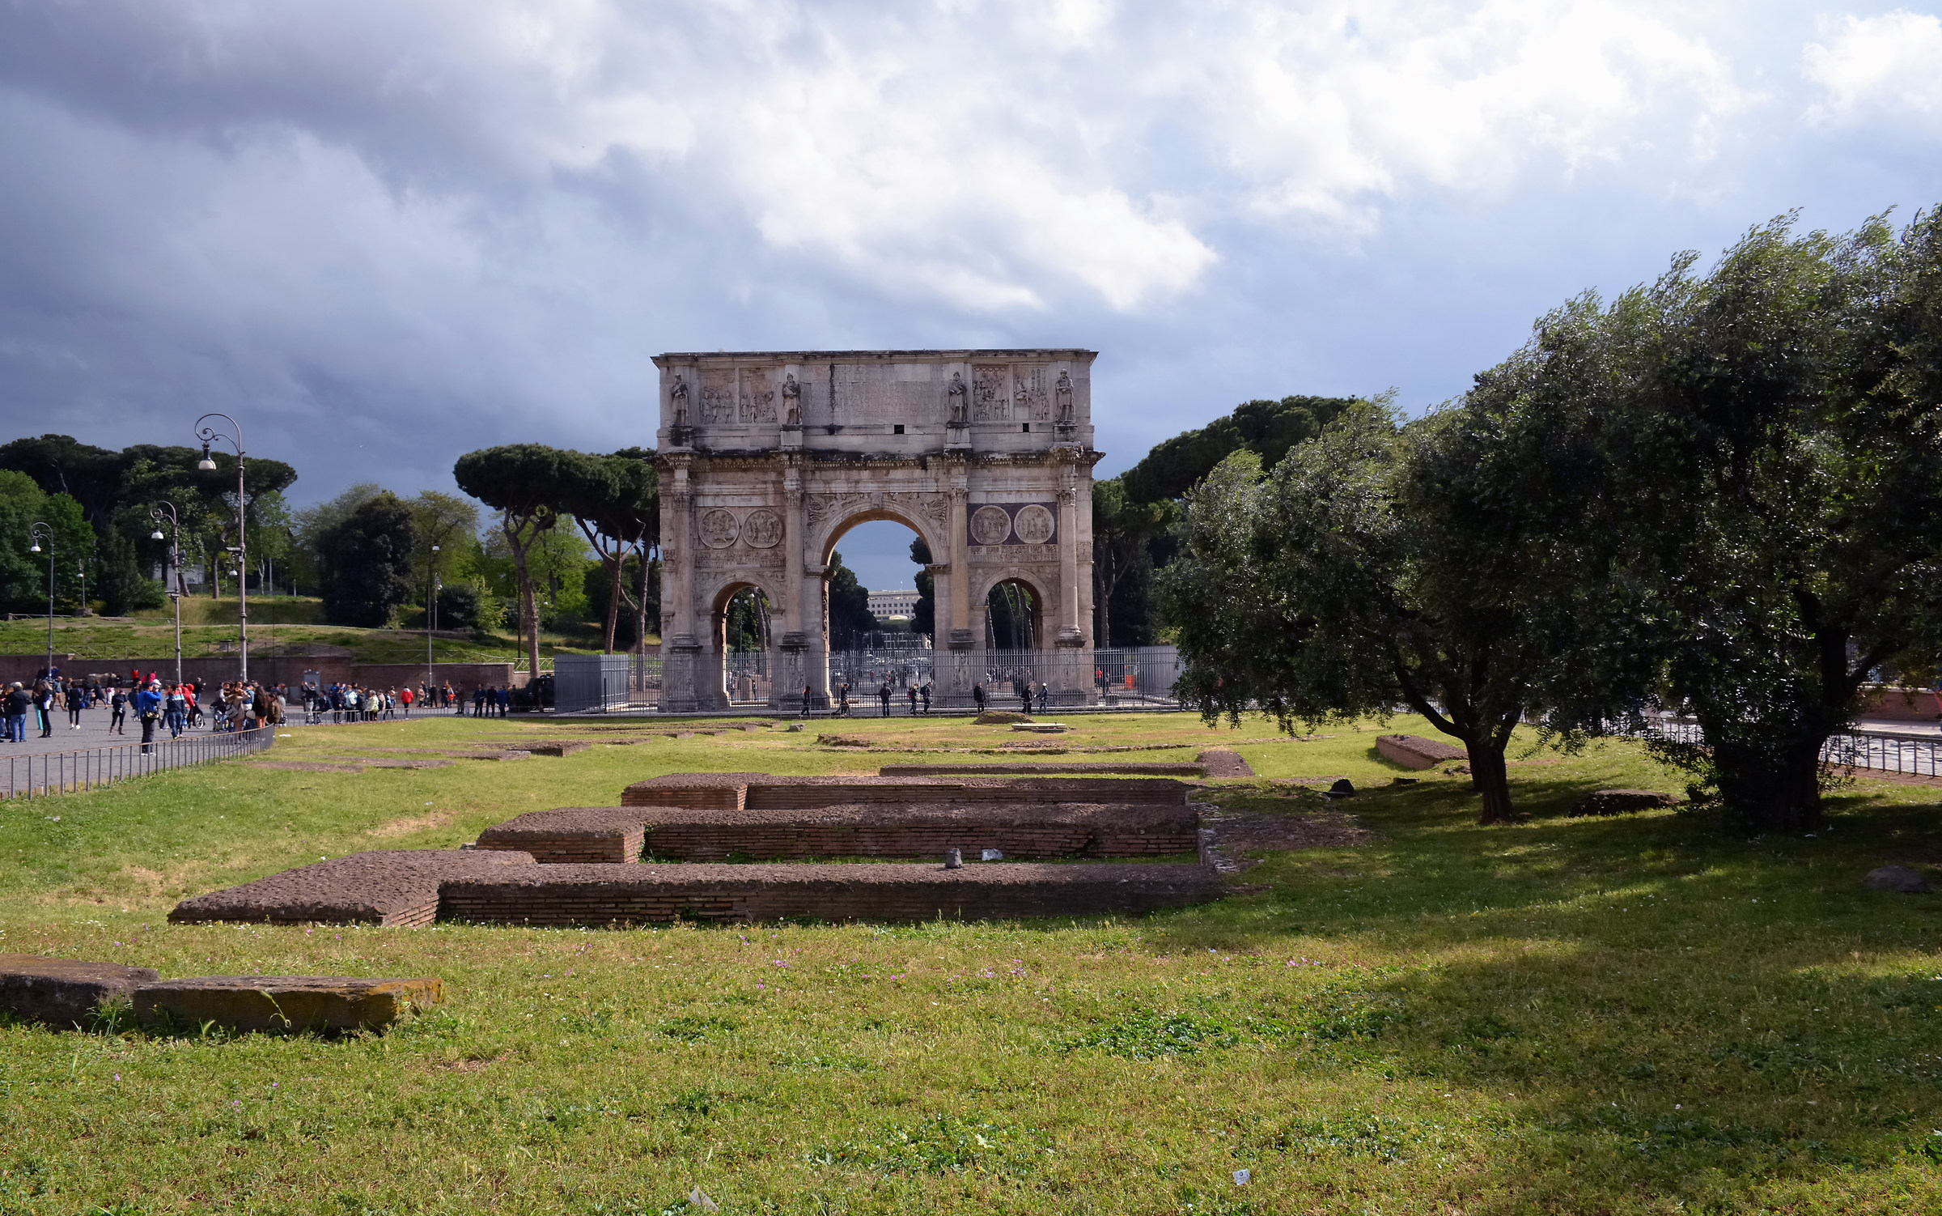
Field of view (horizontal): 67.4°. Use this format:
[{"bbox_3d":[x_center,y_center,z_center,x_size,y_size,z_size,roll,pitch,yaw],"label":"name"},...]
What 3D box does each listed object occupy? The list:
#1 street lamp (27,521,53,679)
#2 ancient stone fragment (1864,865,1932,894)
[{"bbox_3d":[-54.282,0.399,85.000,1.450,10.900,0.550,-1,-3,0],"label":"street lamp"},{"bbox_3d":[7.431,2.160,11.681,0.480,0.180,0.360,-1,-3,0],"label":"ancient stone fragment"}]

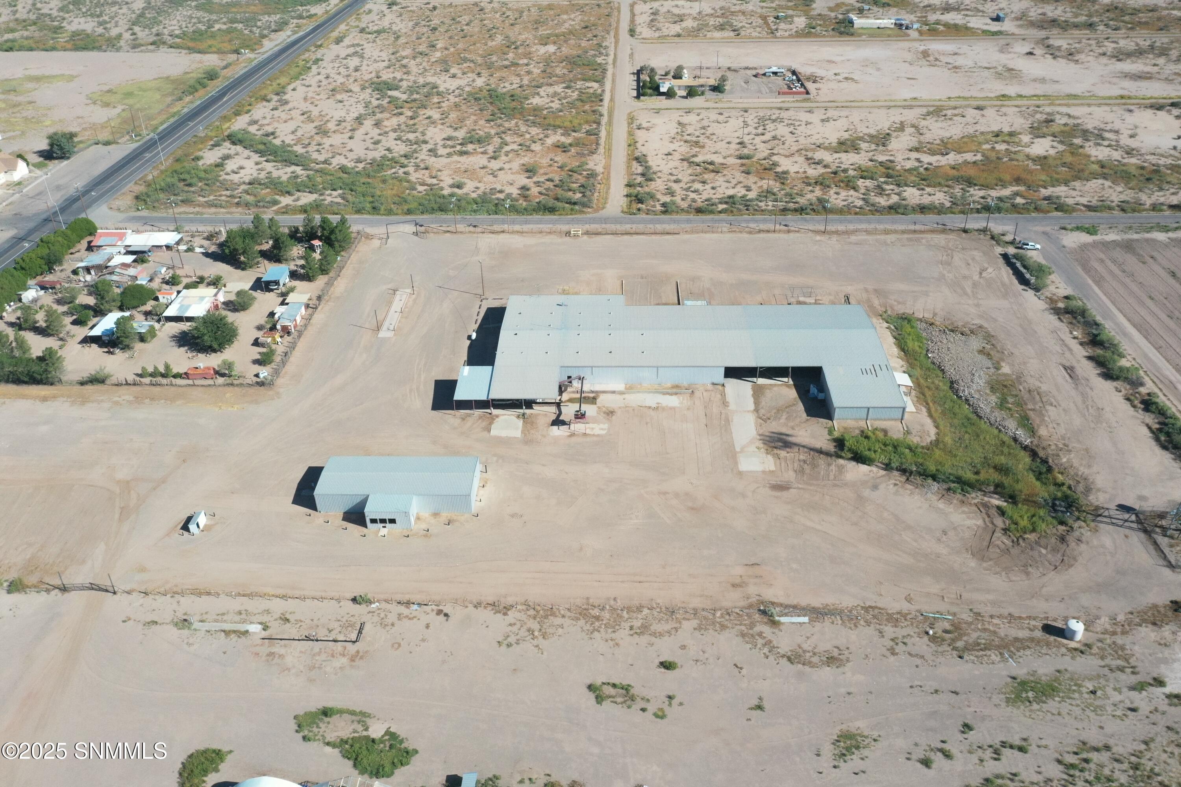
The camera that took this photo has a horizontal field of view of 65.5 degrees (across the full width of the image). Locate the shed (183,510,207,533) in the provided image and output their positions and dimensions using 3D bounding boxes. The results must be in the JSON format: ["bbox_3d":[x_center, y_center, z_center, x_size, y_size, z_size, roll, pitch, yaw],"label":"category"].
[{"bbox_3d":[-75.629,24.811,176.863,1.580,2.420,3.760,1,33,3],"label":"shed"}]

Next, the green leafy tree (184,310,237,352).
[{"bbox_3d":[-95.382,-15.702,232.759,12.100,9.300,12.100,-1,33,0],"label":"green leafy tree"}]

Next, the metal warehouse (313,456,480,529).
[{"bbox_3d":[-38.144,19.192,181.935,30.610,5.190,17.300,0,33,2],"label":"metal warehouse"}]

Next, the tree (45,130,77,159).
[{"bbox_3d":[-206.901,-97.551,359.983,10.400,9.500,10.400,-1,33,0],"label":"tree"}]

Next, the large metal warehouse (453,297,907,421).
[{"bbox_3d":[19.943,-11.108,225.513,100.550,6.350,52.950,0,33,1],"label":"large metal warehouse"}]

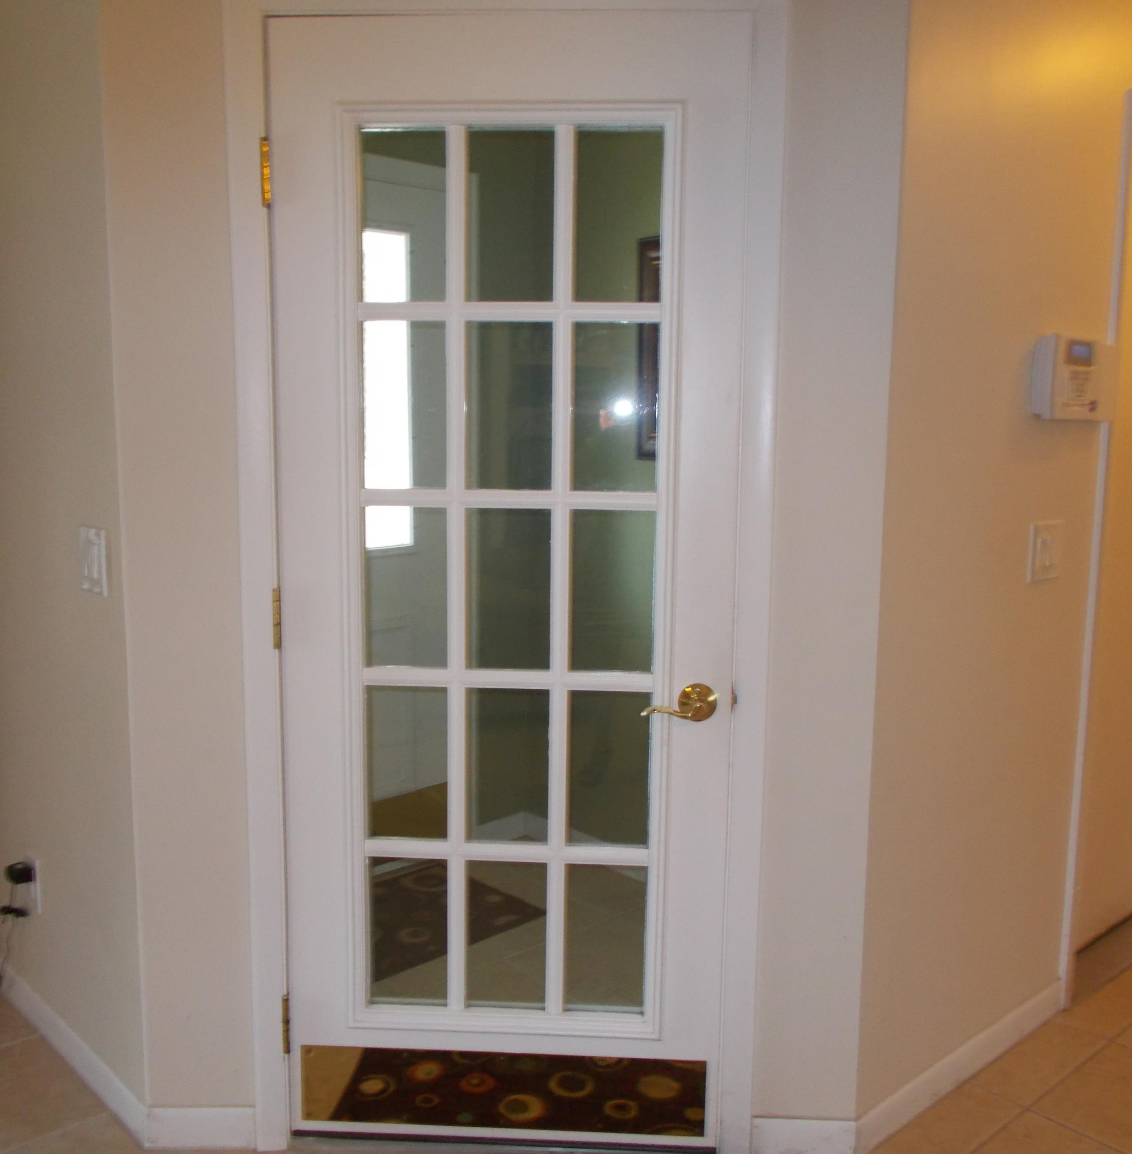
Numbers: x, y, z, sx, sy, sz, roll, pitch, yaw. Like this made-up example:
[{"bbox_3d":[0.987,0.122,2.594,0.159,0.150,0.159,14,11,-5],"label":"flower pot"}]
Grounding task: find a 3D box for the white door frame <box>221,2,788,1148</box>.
[{"bbox_3d":[-0.111,0.039,2.107,0.943,2.126,0.115,1,8,2],"label":"white door frame"}]

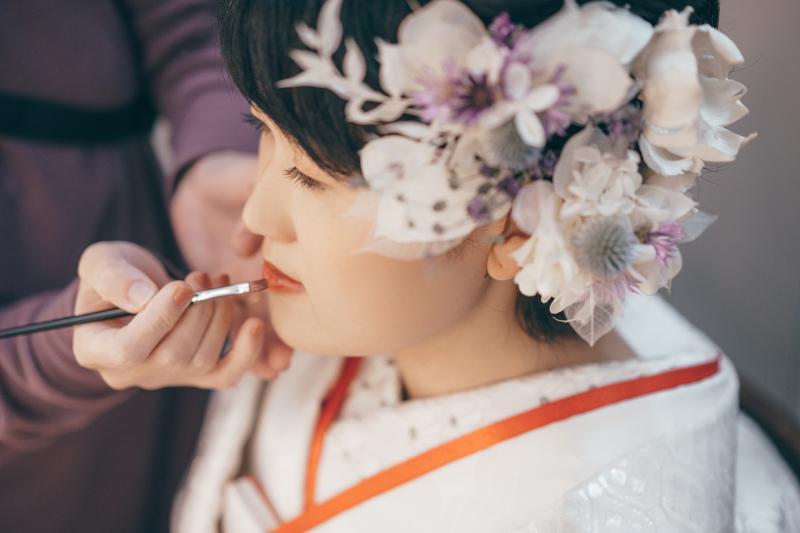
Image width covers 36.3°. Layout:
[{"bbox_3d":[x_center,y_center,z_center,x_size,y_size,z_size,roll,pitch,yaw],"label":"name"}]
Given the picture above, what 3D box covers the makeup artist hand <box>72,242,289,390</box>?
[{"bbox_3d":[-0.119,0.027,0.650,0.105,0.068,0.090,-5,19,-1],"label":"makeup artist hand"}]

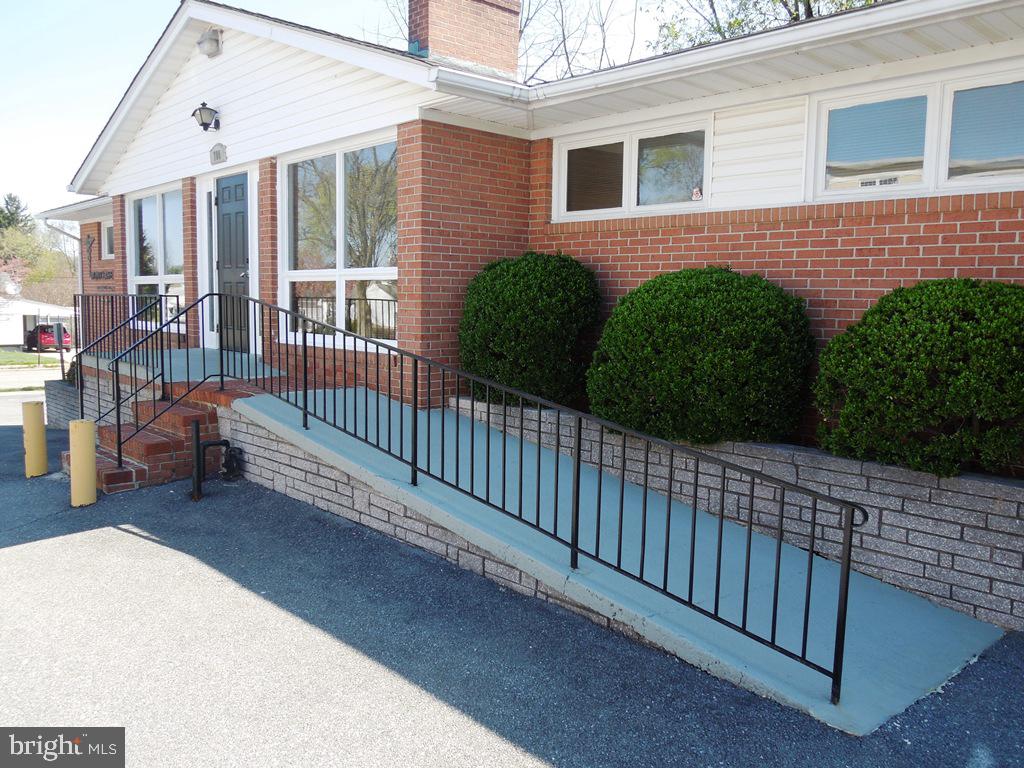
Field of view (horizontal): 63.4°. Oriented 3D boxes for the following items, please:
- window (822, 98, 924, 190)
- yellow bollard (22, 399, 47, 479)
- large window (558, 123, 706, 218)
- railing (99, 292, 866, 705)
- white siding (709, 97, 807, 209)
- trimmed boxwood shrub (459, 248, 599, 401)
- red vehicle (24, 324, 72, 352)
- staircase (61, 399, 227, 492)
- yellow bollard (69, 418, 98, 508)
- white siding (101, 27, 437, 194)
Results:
[{"bbox_3d":[2.345,-1.546,5.354,0.080,0.590,0.710,-5,8,-43],"label":"window"},{"bbox_3d":[-4.066,0.467,7.056,0.172,0.605,0.172,-5,8,-43],"label":"yellow bollard"},{"bbox_3d":[0.942,-1.747,6.835,0.100,0.700,1.600,-5,8,-43],"label":"large window"},{"bbox_3d":[-0.922,0.266,4.820,0.950,1.550,5.650,-5,8,-43],"label":"railing"},{"bbox_3d":[1.762,-1.633,5.960,0.080,0.735,0.750,-5,8,-43],"label":"white siding"},{"bbox_3d":[0.168,-0.458,6.896,1.100,1.260,1.160,1,6,0],"label":"trimmed boxwood shrub"},{"bbox_3d":[-30.800,-3.030,55.000,1.770,1.580,4.300,-5,8,-43],"label":"red vehicle"},{"bbox_3d":[-3.156,0.476,7.070,0.950,0.600,1.150,-5,8,-43],"label":"staircase"},{"bbox_3d":[-3.156,0.582,6.093,0.172,0.610,0.172,-5,8,-43],"label":"yellow bollard"},{"bbox_3d":[-3.345,-3.344,9.466,0.120,1.750,8.100,-5,8,-43],"label":"white siding"}]

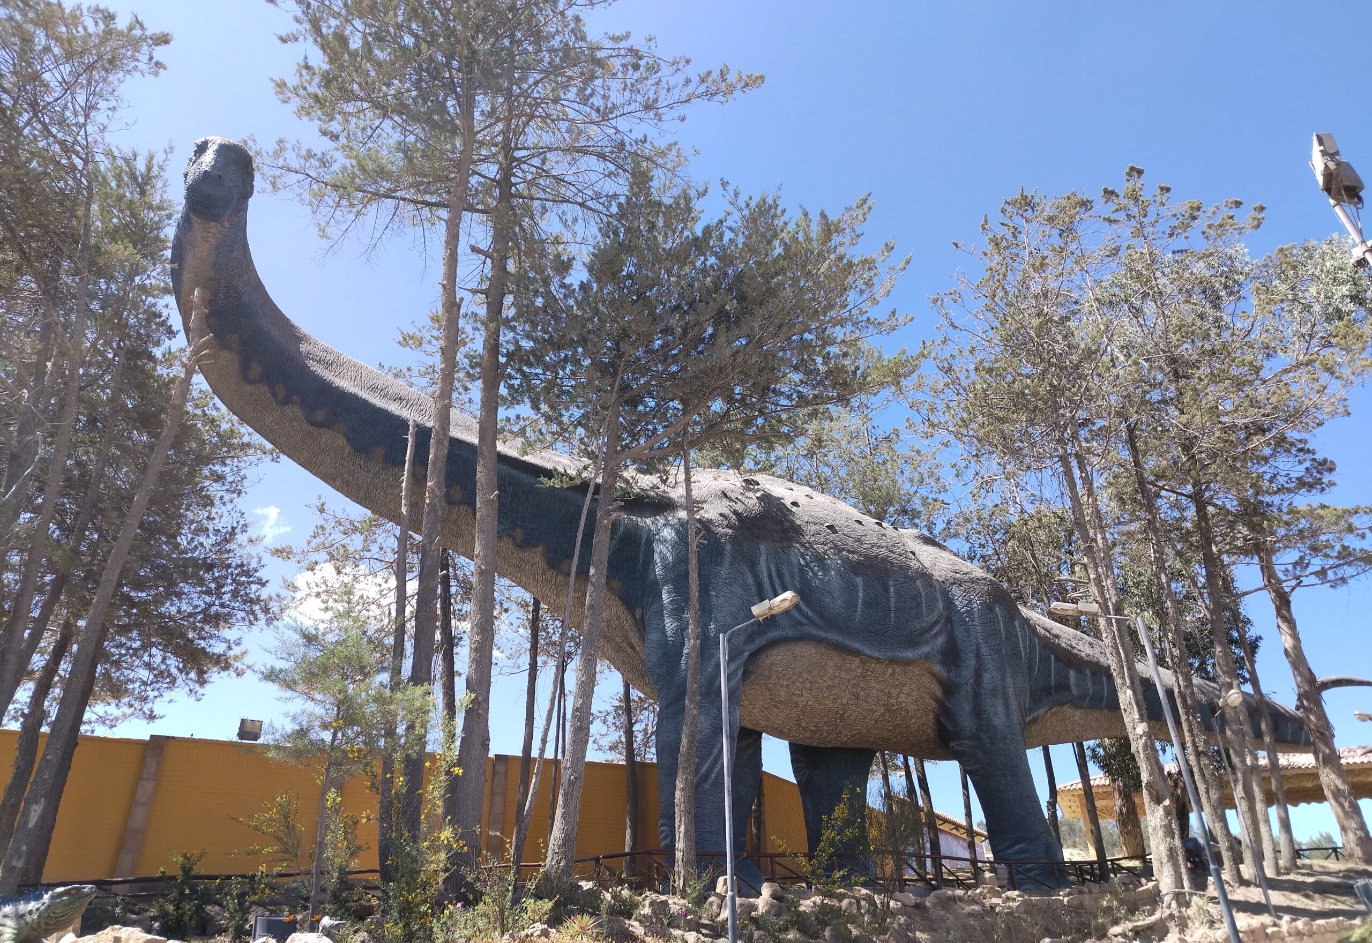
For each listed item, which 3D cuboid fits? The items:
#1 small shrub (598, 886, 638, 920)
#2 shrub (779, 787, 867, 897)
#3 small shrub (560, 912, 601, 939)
[{"bbox_3d":[-0.818,5.191,11.435,0.463,0.366,0.440,0,-30,-4],"label":"small shrub"},{"bbox_3d":[1.855,5.011,12.924,1.181,1.397,1.000,-5,-30,6],"label":"shrub"},{"bbox_3d":[-1.195,5.144,10.770,0.459,0.275,0.450,1,-30,-6],"label":"small shrub"}]

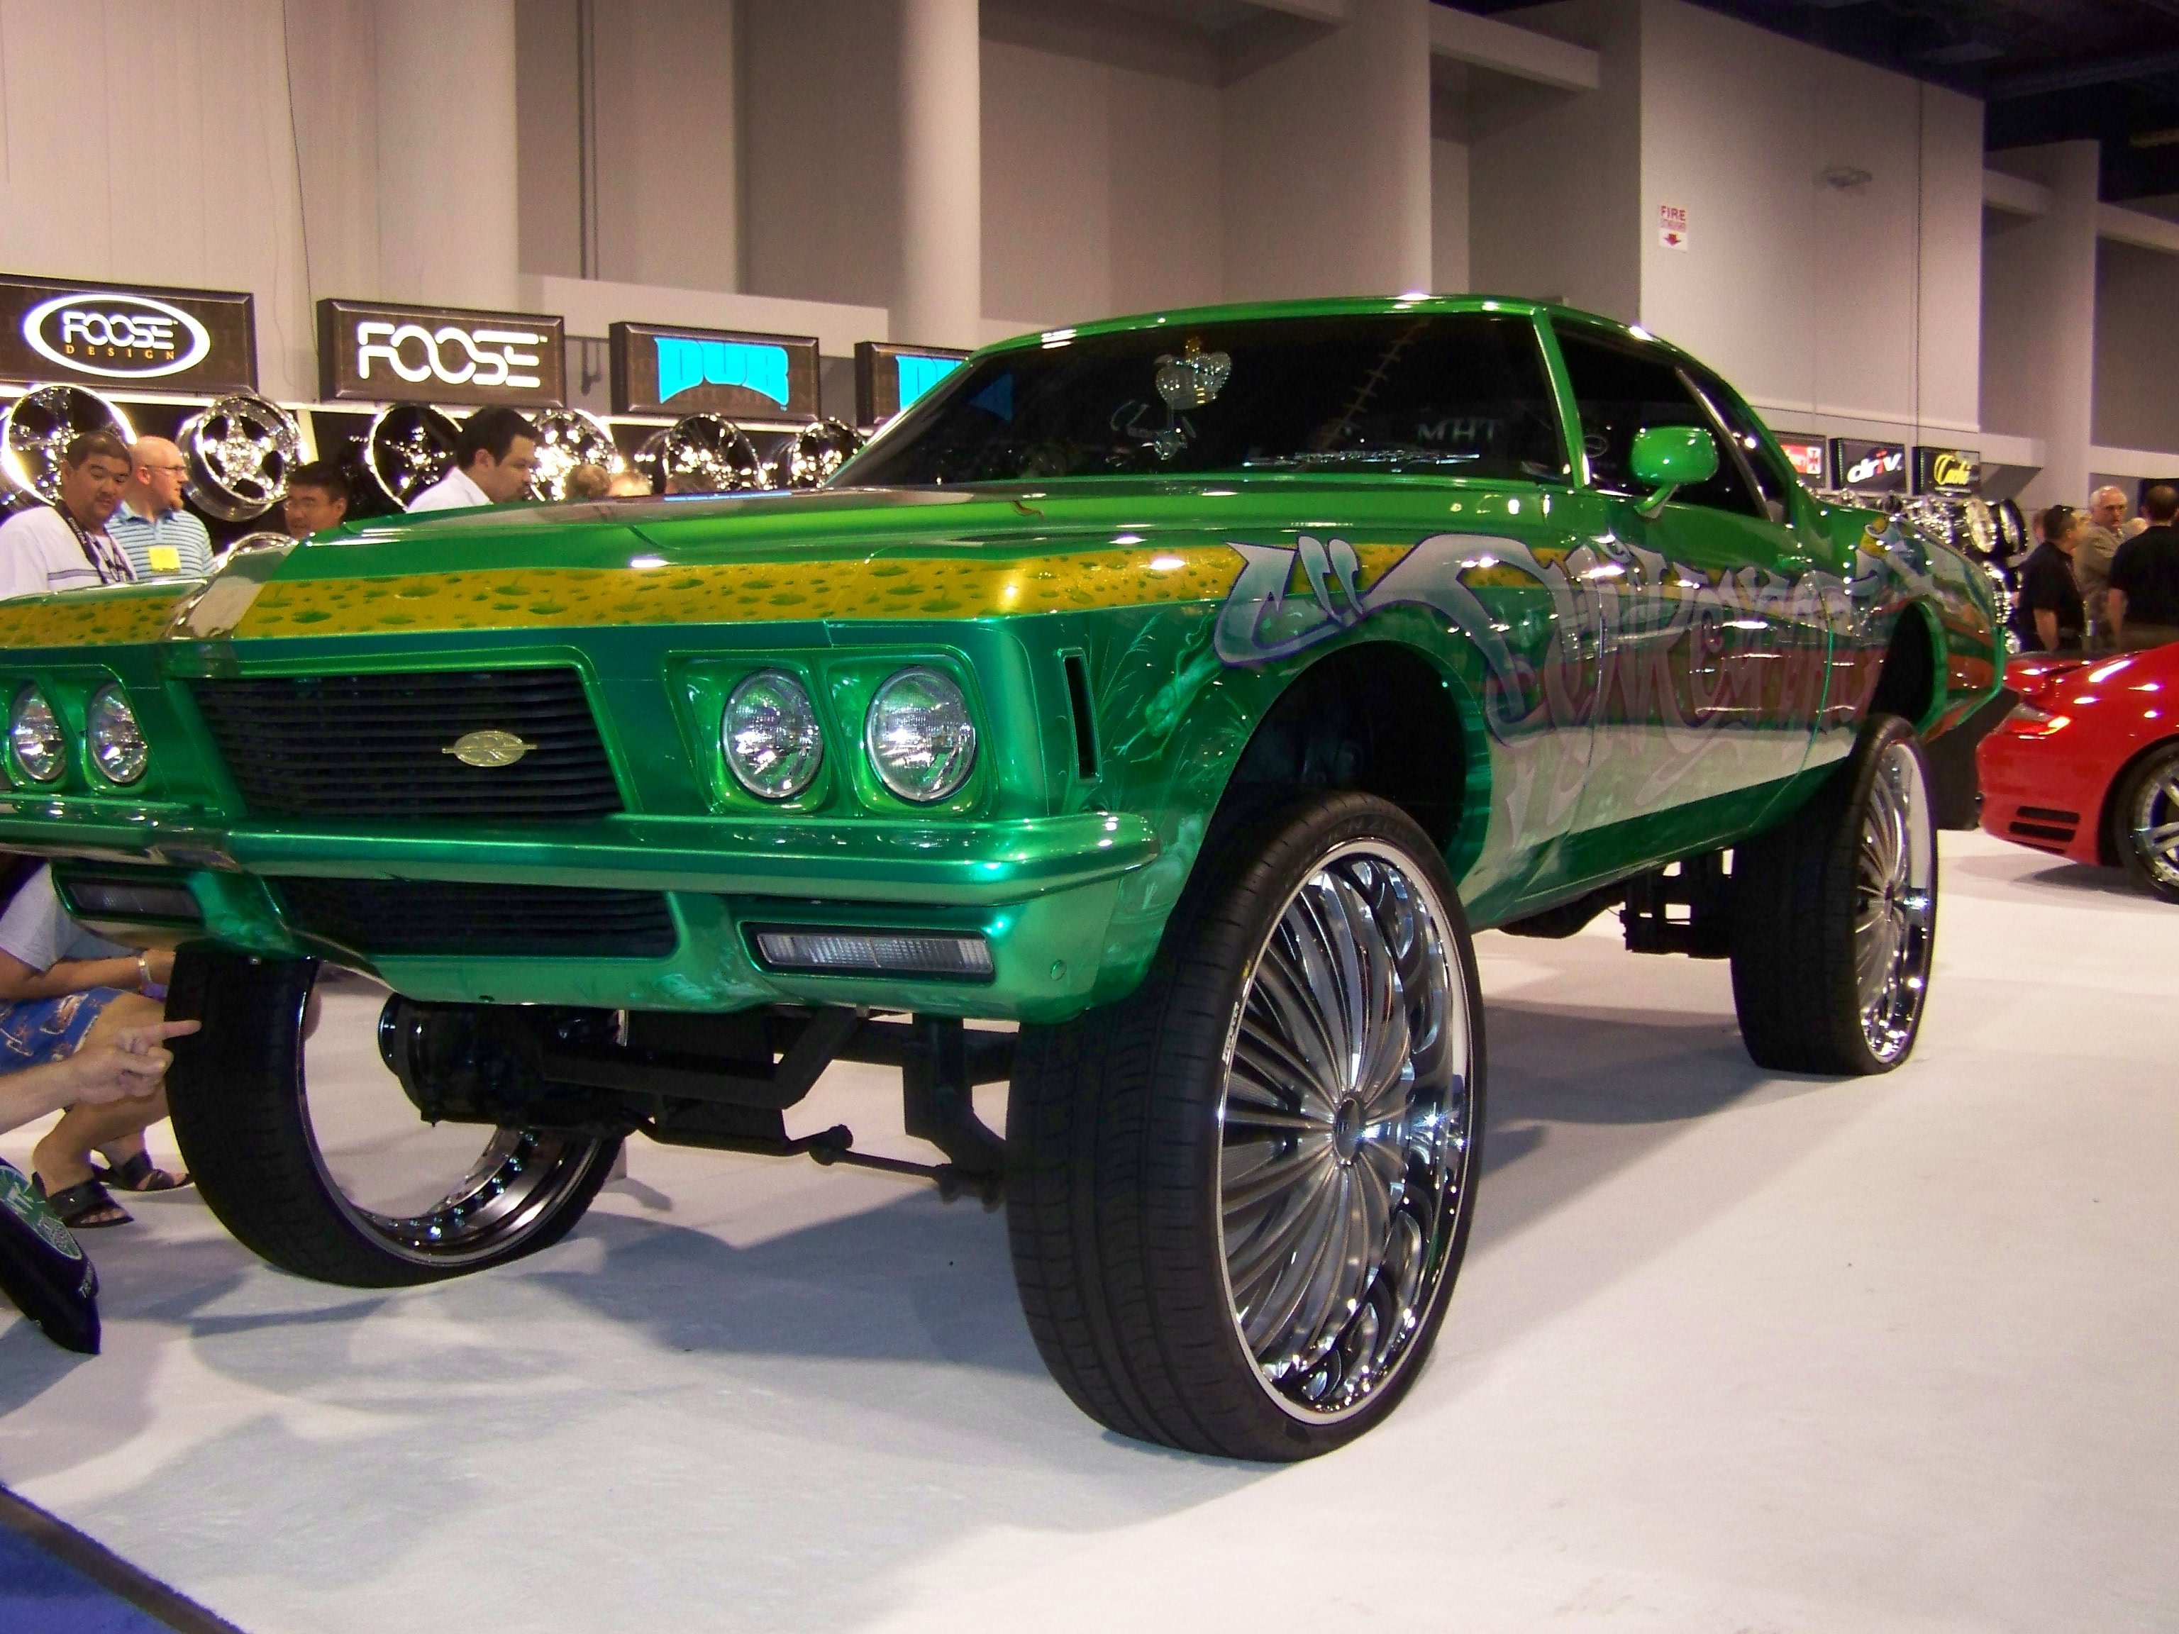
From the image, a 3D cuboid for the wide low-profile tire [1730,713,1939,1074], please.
[{"bbox_3d":[1.869,0.202,5.964,0.300,0.900,0.900,2,5,32],"label":"wide low-profile tire"}]

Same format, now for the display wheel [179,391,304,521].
[{"bbox_3d":[-3.931,-1.665,11.089,0.527,0.527,0.250,-5,-4,-45],"label":"display wheel"}]

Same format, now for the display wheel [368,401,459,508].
[{"bbox_3d":[-3.331,-1.717,11.688,0.547,0.547,0.250,-5,-4,-45],"label":"display wheel"}]

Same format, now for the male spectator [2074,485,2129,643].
[{"bbox_3d":[5.137,-0.761,12.100,0.500,1.831,0.330,-3,5,-33],"label":"male spectator"}]

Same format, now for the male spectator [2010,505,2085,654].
[{"bbox_3d":[4.821,-0.699,12.000,0.320,1.730,0.480,-1,4,-9],"label":"male spectator"}]

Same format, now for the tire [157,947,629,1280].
[{"bbox_3d":[-1.154,0.366,4.168,0.300,0.900,0.900,2,5,32],"label":"tire"}]

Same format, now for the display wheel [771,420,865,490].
[{"bbox_3d":[-1.508,-1.941,13.502,0.552,0.552,0.250,-5,-4,-45],"label":"display wheel"}]

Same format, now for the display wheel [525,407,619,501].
[{"bbox_3d":[-2.716,-1.785,12.300,0.587,0.587,0.250,-5,-4,-45],"label":"display wheel"}]

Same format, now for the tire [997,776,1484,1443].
[{"bbox_3d":[0.247,0.417,3.302,0.300,0.900,0.900,2,5,32],"label":"tire"}]

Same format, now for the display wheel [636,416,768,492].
[{"bbox_3d":[-2.095,-1.826,12.921,0.647,0.647,0.250,-5,-4,-45],"label":"display wheel"}]

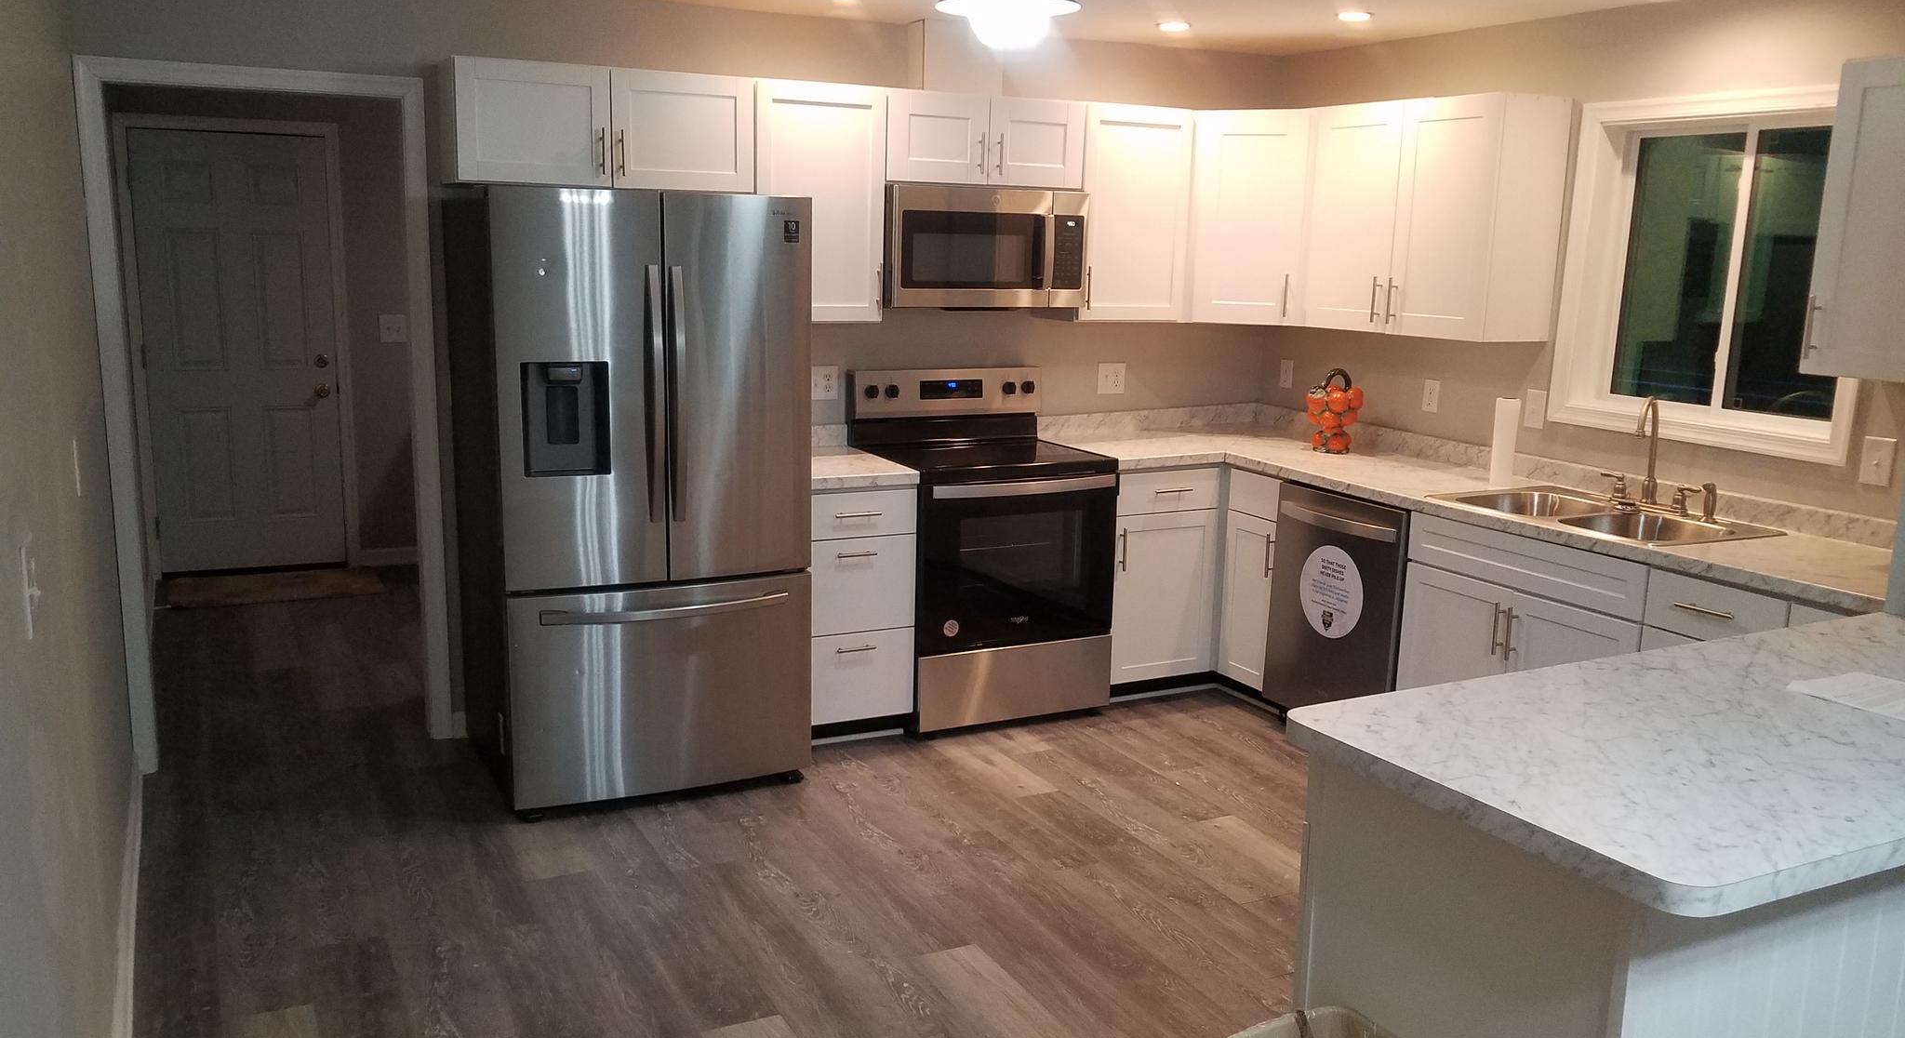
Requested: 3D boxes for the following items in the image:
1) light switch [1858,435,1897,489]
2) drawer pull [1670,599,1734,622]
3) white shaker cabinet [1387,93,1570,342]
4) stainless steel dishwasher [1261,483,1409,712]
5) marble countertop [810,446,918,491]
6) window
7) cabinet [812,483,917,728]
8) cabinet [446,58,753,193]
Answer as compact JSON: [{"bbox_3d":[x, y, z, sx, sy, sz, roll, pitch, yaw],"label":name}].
[{"bbox_3d":[2.418,-0.150,3.737,0.014,0.122,0.081,-4,12,-26],"label":"light switch"},{"bbox_3d":[1.845,0.227,3.501,0.035,0.013,0.160,-4,12,-26],"label":"drawer pull"},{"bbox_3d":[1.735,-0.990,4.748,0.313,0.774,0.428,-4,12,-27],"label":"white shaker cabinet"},{"bbox_3d":[1.529,0.315,4.932,0.610,0.845,0.608,-4,12,-27],"label":"stainless steel dishwasher"},{"bbox_3d":[-0.442,-0.175,4.851,0.434,0.042,0.636,-4,12,-27],"label":"marble countertop"},{"bbox_3d":[2.232,-0.731,4.216,0.100,1.012,0.981,-4,12,-27],"label":"window"},{"bbox_3d":[-0.455,0.239,4.914,0.450,0.810,0.630,-4,12,-26],"label":"cabinet"},{"bbox_3d":[-1.094,-1.212,4.470,0.914,0.350,0.325,-4,12,-26],"label":"cabinet"}]

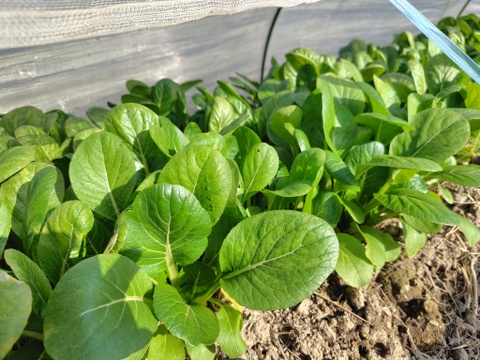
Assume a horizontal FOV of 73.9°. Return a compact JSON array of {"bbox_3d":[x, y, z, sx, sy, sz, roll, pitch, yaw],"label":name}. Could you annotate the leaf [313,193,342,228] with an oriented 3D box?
[{"bbox_3d":[0.159,0.054,0.580,0.071,0.025,0.064,-42,69,-12],"label":"leaf"}]

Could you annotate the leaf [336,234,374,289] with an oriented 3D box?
[{"bbox_3d":[0.199,0.143,0.560,0.070,0.028,0.096,-26,72,-9],"label":"leaf"}]

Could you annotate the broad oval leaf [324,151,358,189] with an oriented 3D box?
[{"bbox_3d":[0.213,-0.022,0.670,0.062,0.035,0.101,-37,73,6],"label":"broad oval leaf"}]

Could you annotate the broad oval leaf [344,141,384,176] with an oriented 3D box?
[{"bbox_3d":[0.277,-0.046,0.710,0.074,0.030,0.098,30,70,24],"label":"broad oval leaf"}]

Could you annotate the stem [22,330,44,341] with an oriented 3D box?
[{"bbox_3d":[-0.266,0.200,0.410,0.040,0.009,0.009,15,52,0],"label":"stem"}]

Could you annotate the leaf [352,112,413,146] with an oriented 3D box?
[{"bbox_3d":[0.344,-0.123,0.760,0.135,0.081,0.050,14,16,24],"label":"leaf"}]

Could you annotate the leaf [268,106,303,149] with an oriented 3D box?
[{"bbox_3d":[0.111,-0.131,0.780,0.082,0.110,0.030,-14,5,12],"label":"leaf"}]

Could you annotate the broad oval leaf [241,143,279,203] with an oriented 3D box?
[{"bbox_3d":[0.039,-0.014,0.600,0.068,0.028,0.119,19,83,7],"label":"broad oval leaf"}]

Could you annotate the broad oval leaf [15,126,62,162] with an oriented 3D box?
[{"bbox_3d":[-0.430,-0.076,0.680,0.114,0.030,0.068,39,58,15],"label":"broad oval leaf"}]

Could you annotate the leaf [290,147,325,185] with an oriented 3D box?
[{"bbox_3d":[0.139,-0.028,0.655,0.075,0.028,0.084,12,76,12],"label":"leaf"}]

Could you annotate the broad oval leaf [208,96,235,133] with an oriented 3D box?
[{"bbox_3d":[-0.050,-0.177,0.860,0.070,0.102,0.028,0,-6,-2],"label":"broad oval leaf"}]

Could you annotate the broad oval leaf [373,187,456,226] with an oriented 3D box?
[{"bbox_3d":[0.349,0.052,0.630,0.157,0.035,0.075,20,45,11],"label":"broad oval leaf"}]

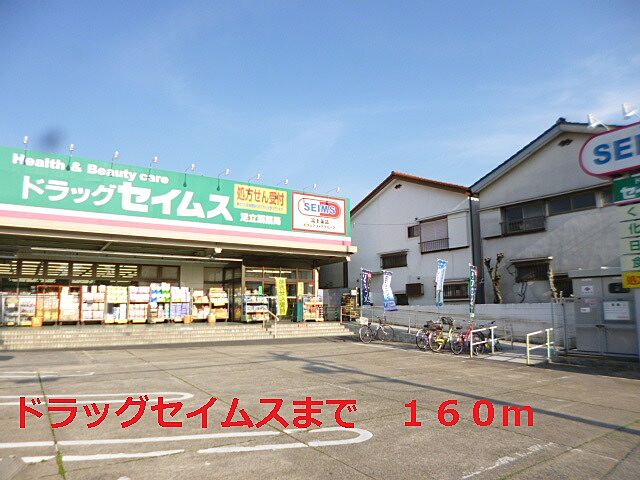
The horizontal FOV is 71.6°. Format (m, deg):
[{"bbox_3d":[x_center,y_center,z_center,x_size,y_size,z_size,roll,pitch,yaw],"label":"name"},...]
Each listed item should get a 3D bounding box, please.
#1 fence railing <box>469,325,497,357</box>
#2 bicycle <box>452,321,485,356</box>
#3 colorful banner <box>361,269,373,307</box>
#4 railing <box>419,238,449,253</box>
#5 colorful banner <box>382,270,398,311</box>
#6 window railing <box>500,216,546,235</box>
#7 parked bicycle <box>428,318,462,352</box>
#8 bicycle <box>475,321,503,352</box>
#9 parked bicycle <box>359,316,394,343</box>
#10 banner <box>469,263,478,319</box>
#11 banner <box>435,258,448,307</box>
[{"bbox_3d":[5.093,3.169,13.720,1.500,0.770,0.070,7,-10,-41],"label":"fence railing"},{"bbox_3d":[4.558,3.010,13.805,1.700,1.020,0.550,6,-10,-38],"label":"bicycle"},{"bbox_3d":[2.181,2.237,20.900,0.550,1.750,0.090,6,-10,-38],"label":"colorful banner"},{"bbox_3d":[5.469,0.309,21.118,0.160,0.530,1.680,5,-9,-33],"label":"railing"},{"bbox_3d":[3.072,2.273,19.474,0.560,1.770,0.140,4,-9,-27],"label":"colorful banner"},{"bbox_3d":[7.364,-0.474,16.176,0.200,0.540,1.800,5,-10,-32],"label":"window railing"},{"bbox_3d":[4.287,3.172,14.824,1.680,1.060,0.550,7,-11,-42],"label":"parked bicycle"},{"bbox_3d":[5.136,2.997,13.709,1.700,1.020,0.550,6,-10,-39],"label":"bicycle"},{"bbox_3d":[2.207,3.535,17.532,1.730,1.030,0.550,6,-10,-36],"label":"parked bicycle"},{"bbox_3d":[5.234,1.753,15.100,0.500,1.820,0.080,6,-10,-39],"label":"banner"},{"bbox_3d":[4.557,1.609,16.600,0.550,1.800,0.090,6,-10,-38],"label":"banner"}]

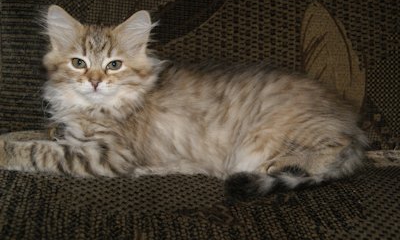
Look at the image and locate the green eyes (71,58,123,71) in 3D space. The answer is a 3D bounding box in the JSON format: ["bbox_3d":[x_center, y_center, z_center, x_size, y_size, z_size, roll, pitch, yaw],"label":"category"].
[{"bbox_3d":[-0.122,-0.065,0.680,0.061,0.015,0.016,2,6,-6],"label":"green eyes"}]

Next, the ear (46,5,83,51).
[{"bbox_3d":[-0.163,-0.111,0.695,0.043,0.055,0.025,3,6,1],"label":"ear"}]

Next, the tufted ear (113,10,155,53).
[{"bbox_3d":[-0.081,-0.106,0.695,0.049,0.051,0.025,2,6,-13],"label":"tufted ear"}]

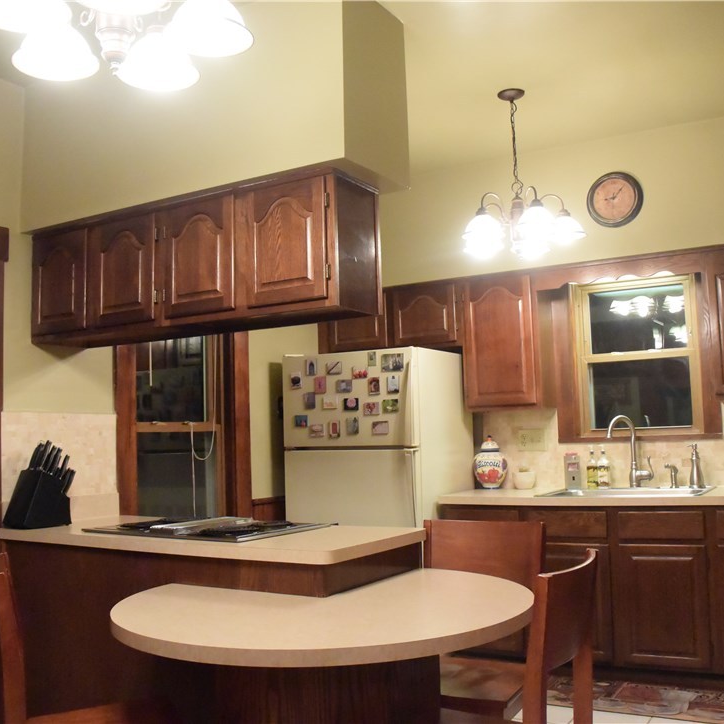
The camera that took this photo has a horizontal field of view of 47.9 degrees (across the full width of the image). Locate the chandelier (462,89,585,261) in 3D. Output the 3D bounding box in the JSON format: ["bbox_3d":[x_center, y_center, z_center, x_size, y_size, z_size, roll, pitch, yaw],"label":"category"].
[{"bbox_3d":[0.709,-0.858,3.792,0.570,0.790,0.570,-4,-6,29],"label":"chandelier"}]

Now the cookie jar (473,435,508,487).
[{"bbox_3d":[0.750,0.584,4.756,0.205,0.315,0.205,-3,-6,15],"label":"cookie jar"}]

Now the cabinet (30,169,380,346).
[{"bbox_3d":[-0.630,-0.331,2.997,1.452,0.440,0.285,-5,-6,30],"label":"cabinet"}]

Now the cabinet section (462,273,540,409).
[{"bbox_3d":[0.882,-0.114,4.856,0.450,0.800,0.330,-4,-6,29],"label":"cabinet section"}]

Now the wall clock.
[{"bbox_3d":[1.382,-0.887,4.443,0.300,0.300,0.040,-4,-6,29],"label":"wall clock"}]

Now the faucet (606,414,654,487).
[{"bbox_3d":[1.394,0.461,4.243,0.240,0.385,0.135,4,-8,-44],"label":"faucet"}]

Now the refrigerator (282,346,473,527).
[{"bbox_3d":[0.115,0.806,4.553,0.798,1.683,0.725,-5,-6,30],"label":"refrigerator"}]

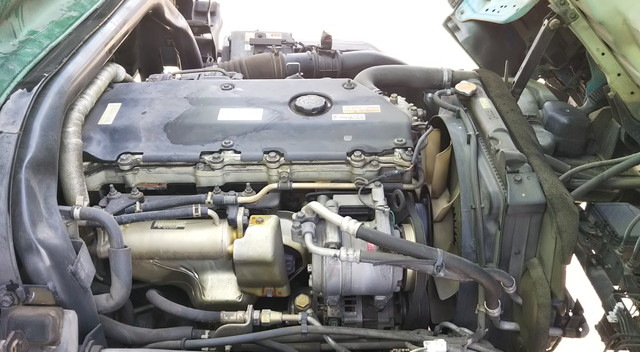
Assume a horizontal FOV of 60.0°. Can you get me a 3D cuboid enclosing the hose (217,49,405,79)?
[{"bbox_3d":[-0.026,-0.296,1.500,0.500,0.095,0.100,0,33,0],"label":"hose"}]

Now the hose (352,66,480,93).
[{"bbox_3d":[0.230,-0.240,1.350,0.295,0.056,0.065,0,33,0],"label":"hose"}]

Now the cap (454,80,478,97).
[{"bbox_3d":[0.349,-0.207,1.320,0.056,0.022,0.054,0,33,0],"label":"cap"}]

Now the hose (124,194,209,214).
[{"bbox_3d":[-0.289,0.054,1.050,0.162,0.020,0.020,-7,33,0],"label":"hose"}]

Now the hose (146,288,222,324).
[{"bbox_3d":[-0.259,0.249,1.060,0.148,0.031,0.030,17,34,0],"label":"hose"}]

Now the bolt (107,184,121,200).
[{"bbox_3d":[-0.398,0.032,1.070,0.024,0.025,0.024,0,33,0],"label":"bolt"}]

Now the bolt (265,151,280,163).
[{"bbox_3d":[-0.090,-0.037,1.050,0.026,0.017,0.026,0,33,0],"label":"bolt"}]

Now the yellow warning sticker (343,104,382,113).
[{"bbox_3d":[0.089,-0.142,1.180,0.080,0.002,0.022,0,38,0],"label":"yellow warning sticker"}]

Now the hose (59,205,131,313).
[{"bbox_3d":[-0.398,0.146,0.980,0.120,0.215,0.060,0,33,0],"label":"hose"}]

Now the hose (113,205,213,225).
[{"bbox_3d":[-0.294,0.075,1.030,0.178,0.020,0.020,-5,33,0],"label":"hose"}]

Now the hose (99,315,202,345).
[{"bbox_3d":[-0.321,0.291,1.050,0.195,0.042,0.040,3,33,0],"label":"hose"}]

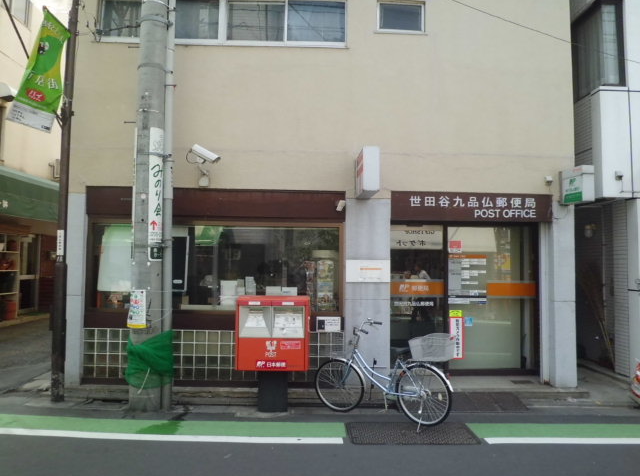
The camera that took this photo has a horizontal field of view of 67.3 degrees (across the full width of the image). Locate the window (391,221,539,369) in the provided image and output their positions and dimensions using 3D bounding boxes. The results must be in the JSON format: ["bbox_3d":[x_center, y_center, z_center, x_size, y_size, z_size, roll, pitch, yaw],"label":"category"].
[{"bbox_3d":[1.945,0.807,6.517,1.960,1.970,0.098,1,-3,-1],"label":"window"}]

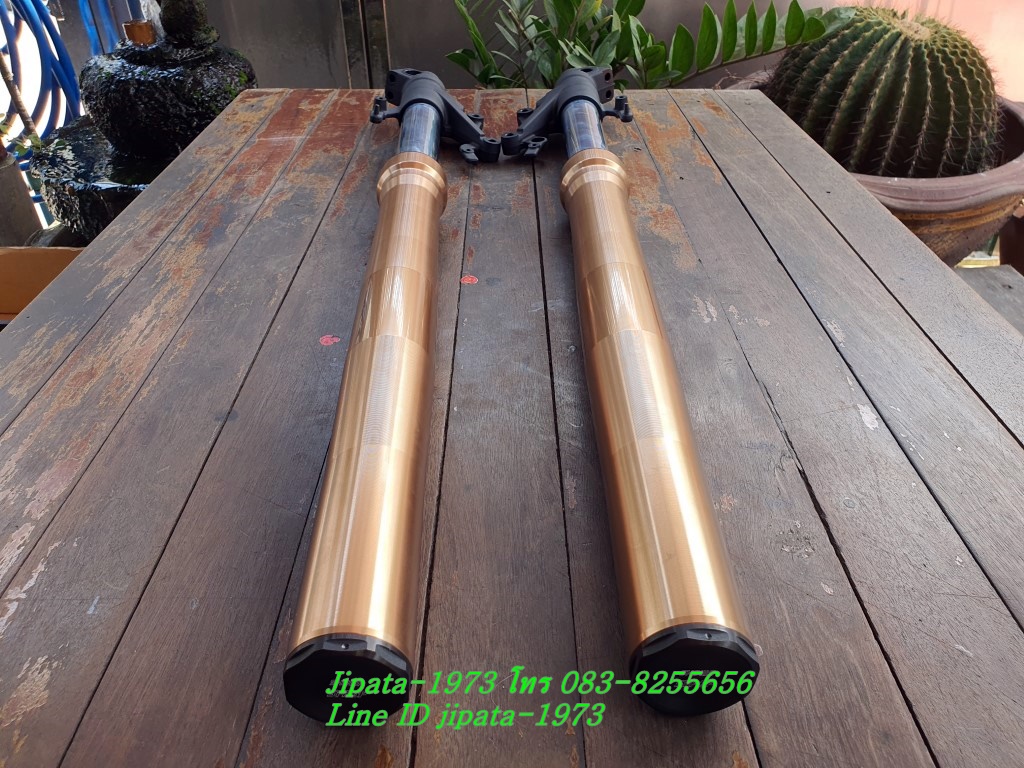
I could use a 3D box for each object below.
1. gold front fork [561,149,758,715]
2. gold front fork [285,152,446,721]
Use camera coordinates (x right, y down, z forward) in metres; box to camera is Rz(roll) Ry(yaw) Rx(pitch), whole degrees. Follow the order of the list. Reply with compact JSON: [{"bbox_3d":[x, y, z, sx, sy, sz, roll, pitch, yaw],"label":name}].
[{"bbox_3d":[0.076,-0.040,0.530,0.064,0.064,0.544,0,36,1],"label":"gold front fork"},{"bbox_3d":[-0.080,-0.038,0.528,0.064,0.064,0.544,-2,36,-2],"label":"gold front fork"}]

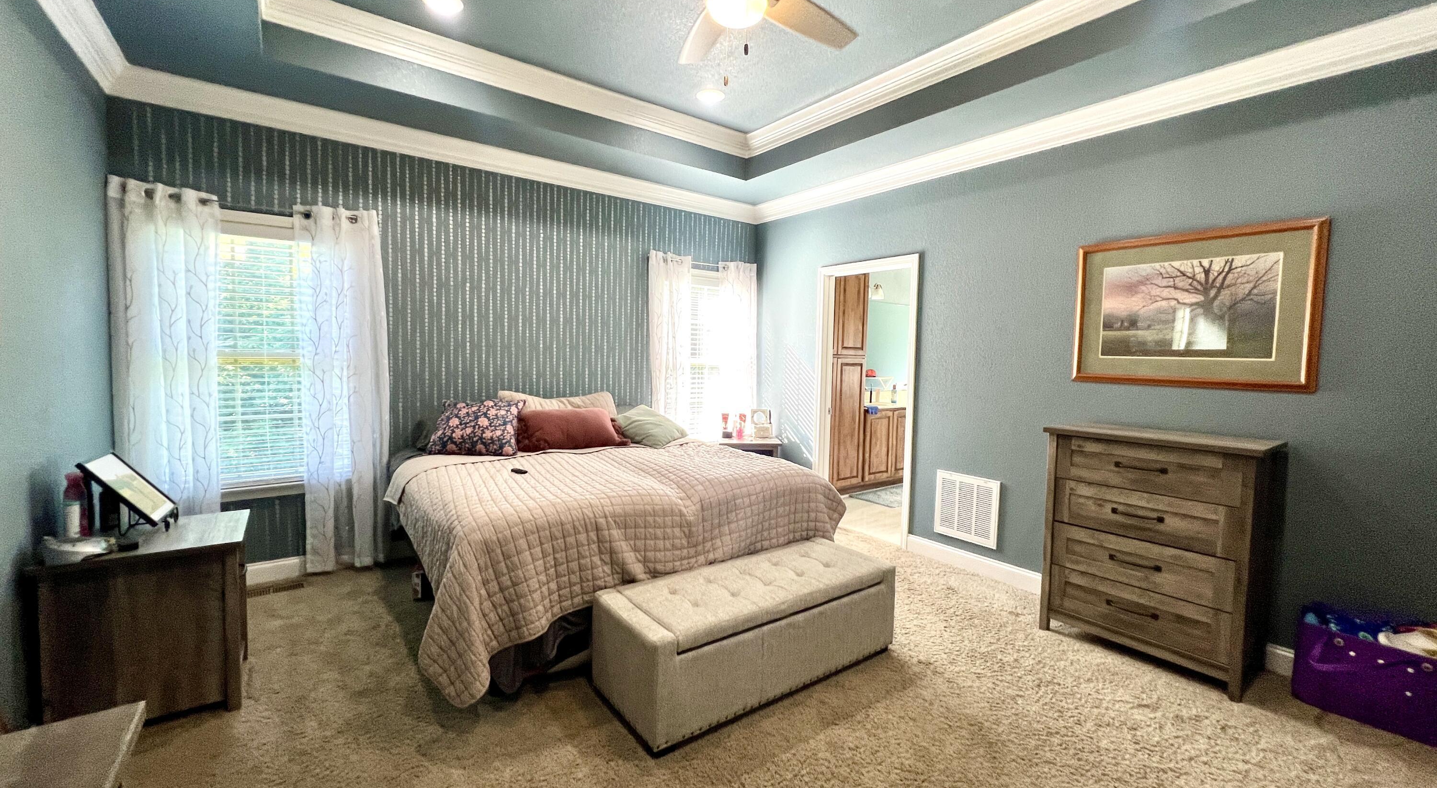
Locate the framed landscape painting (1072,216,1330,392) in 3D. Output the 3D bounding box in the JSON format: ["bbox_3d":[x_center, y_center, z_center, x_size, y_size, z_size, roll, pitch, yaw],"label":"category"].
[{"bbox_3d":[2.281,-0.415,2.656,0.040,0.765,0.925,-2,5,-39],"label":"framed landscape painting"}]

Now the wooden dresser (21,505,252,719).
[{"bbox_3d":[-2.104,0.852,2.030,0.505,0.650,0.500,-2,5,-39],"label":"wooden dresser"}]

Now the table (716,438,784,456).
[{"bbox_3d":[0.244,0.732,4.659,0.520,0.665,0.440,1,4,-6],"label":"table"}]

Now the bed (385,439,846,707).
[{"bbox_3d":[-0.662,0.775,3.293,2.050,0.710,2.010,-1,4,-36],"label":"bed"}]

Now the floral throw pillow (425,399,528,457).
[{"bbox_3d":[-1.523,0.207,3.417,0.510,0.410,0.170,-1,-29,-36],"label":"floral throw pillow"}]

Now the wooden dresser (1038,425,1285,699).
[{"bbox_3d":[2.031,0.713,2.553,0.430,1.040,0.790,-2,5,-39],"label":"wooden dresser"}]

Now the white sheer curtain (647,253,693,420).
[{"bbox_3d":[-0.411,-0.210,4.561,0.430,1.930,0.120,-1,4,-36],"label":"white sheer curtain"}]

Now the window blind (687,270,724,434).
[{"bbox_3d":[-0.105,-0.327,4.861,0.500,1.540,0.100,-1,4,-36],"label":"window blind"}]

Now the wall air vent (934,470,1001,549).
[{"bbox_3d":[1.617,0.746,3.538,0.030,0.430,0.425,-2,5,-39],"label":"wall air vent"}]

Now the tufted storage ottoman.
[{"bbox_3d":[0.153,1.000,2.363,1.260,0.410,0.500,-1,4,-34],"label":"tufted storage ottoman"}]

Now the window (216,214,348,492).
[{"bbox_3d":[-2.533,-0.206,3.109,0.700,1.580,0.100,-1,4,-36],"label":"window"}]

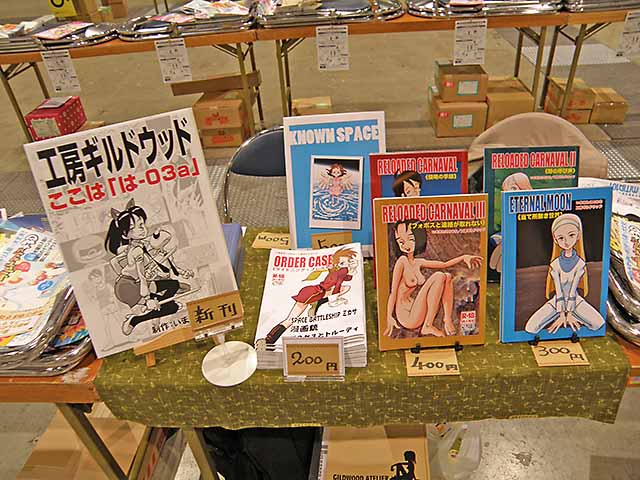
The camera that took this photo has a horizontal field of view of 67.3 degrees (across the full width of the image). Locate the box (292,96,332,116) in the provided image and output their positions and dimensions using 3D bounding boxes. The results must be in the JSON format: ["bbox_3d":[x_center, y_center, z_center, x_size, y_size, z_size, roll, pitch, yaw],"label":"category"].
[{"bbox_3d":[-0.044,-0.855,3.296,0.265,0.200,0.230,-2,36,3],"label":"box"}]

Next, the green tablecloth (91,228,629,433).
[{"bbox_3d":[0.069,0.154,1.027,0.900,0.145,0.460,-2,36,3],"label":"green tablecloth"}]

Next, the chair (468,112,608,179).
[{"bbox_3d":[0.646,0.072,1.471,0.480,0.790,0.480,1,37,8],"label":"chair"}]

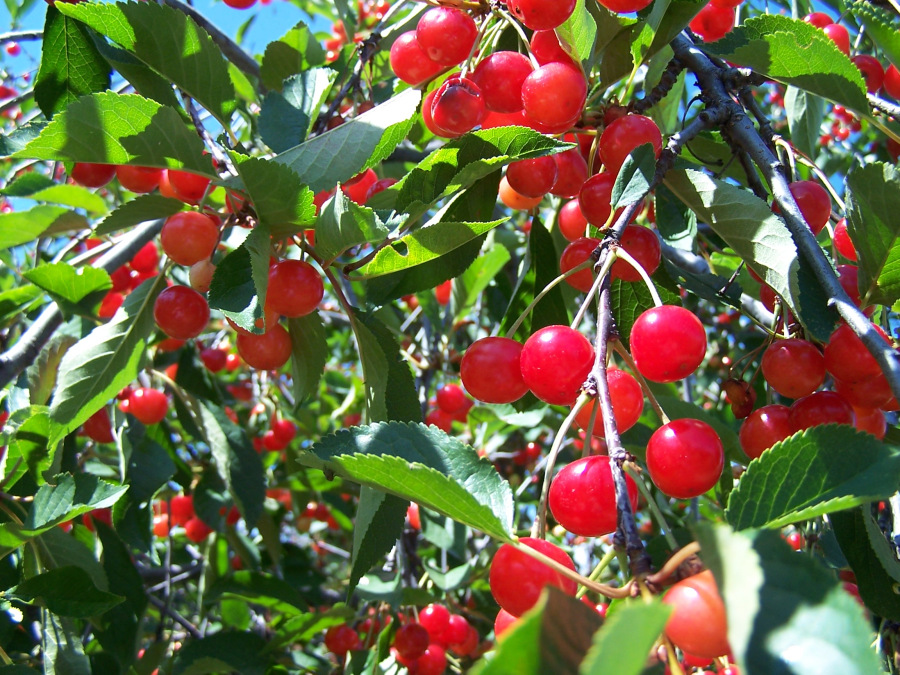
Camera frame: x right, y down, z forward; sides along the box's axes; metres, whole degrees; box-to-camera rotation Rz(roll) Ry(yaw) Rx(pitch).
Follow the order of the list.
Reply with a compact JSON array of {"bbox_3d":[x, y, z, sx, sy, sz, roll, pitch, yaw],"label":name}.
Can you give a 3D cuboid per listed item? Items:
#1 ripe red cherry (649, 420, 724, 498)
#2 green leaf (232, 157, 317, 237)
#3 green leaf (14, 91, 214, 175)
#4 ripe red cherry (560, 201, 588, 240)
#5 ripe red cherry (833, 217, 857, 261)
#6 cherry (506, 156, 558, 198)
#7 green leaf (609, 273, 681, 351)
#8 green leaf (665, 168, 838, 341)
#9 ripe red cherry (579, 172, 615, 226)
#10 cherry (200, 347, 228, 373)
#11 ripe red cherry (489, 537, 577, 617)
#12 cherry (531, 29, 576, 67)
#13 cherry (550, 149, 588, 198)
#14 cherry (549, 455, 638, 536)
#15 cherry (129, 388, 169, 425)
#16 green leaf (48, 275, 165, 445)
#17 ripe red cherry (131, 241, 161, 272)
[{"bbox_3d":[0.063,0.032,0.263,0.021,0.021,0.021,0,-15,0],"label":"ripe red cherry"},{"bbox_3d":[-0.064,-0.051,0.345,0.028,0.043,0.014,-28,4,-20],"label":"green leaf"},{"bbox_3d":[-0.125,-0.076,0.365,0.079,0.028,0.040,6,-37,0],"label":"green leaf"},{"bbox_3d":[0.059,-0.054,0.452,0.019,0.019,0.019,0,-17,0],"label":"ripe red cherry"},{"bbox_3d":[0.180,-0.043,0.437,0.021,0.020,0.021,0,-18,0],"label":"ripe red cherry"},{"bbox_3d":[0.035,-0.069,0.424,0.022,0.020,0.022,0,-15,0],"label":"cherry"},{"bbox_3d":[0.070,-0.010,0.365,0.030,0.036,0.010,0,-18,0],"label":"green leaf"},{"bbox_3d":[0.101,-0.028,0.330,0.085,0.020,0.027,41,10,-15],"label":"green leaf"},{"bbox_3d":[0.057,-0.049,0.352,0.021,0.020,0.021,0,-33,0],"label":"ripe red cherry"},{"bbox_3d":[-0.184,0.017,0.768,0.021,0.020,0.021,0,-33,0],"label":"cherry"},{"bbox_3d":[0.020,0.059,0.241,0.021,0.020,0.021,0,-17,0],"label":"ripe red cherry"},{"bbox_3d":[0.044,-0.119,0.403,0.022,0.020,0.022,0,-15,0],"label":"cherry"},{"bbox_3d":[0.050,-0.071,0.427,0.021,0.020,0.021,0,-17,0],"label":"cherry"},{"bbox_3d":[0.035,0.039,0.242,0.021,0.020,0.021,0,-17,0],"label":"cherry"},{"bbox_3d":[-0.165,0.038,0.542,0.021,0.020,0.021,0,-20,0],"label":"cherry"},{"bbox_3d":[-0.129,0.008,0.370,0.032,0.079,0.013,35,-18,3],"label":"green leaf"},{"bbox_3d":[-0.175,-0.045,0.561,0.021,0.020,0.021,0,-18,0],"label":"ripe red cherry"}]

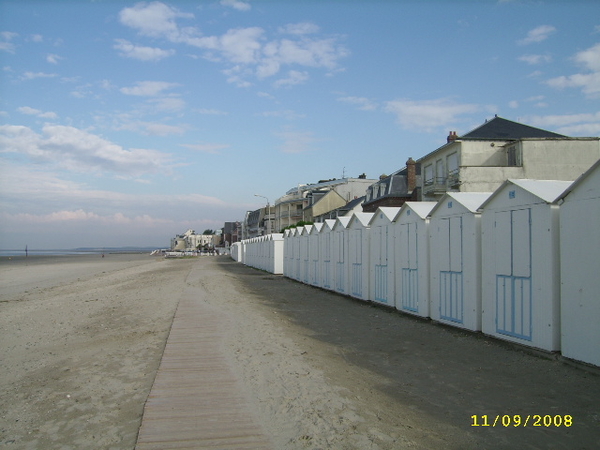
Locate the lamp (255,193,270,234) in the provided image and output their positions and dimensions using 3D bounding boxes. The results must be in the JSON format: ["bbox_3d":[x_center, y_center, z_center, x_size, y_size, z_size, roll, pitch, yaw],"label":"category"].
[{"bbox_3d":[-4.697,0.288,76.000,2.000,8.000,0.300,0,-3,-10],"label":"lamp"}]

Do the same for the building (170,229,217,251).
[{"bbox_3d":[-43.007,5.977,245.000,16.500,9.200,11.000,-1,-3,12],"label":"building"}]

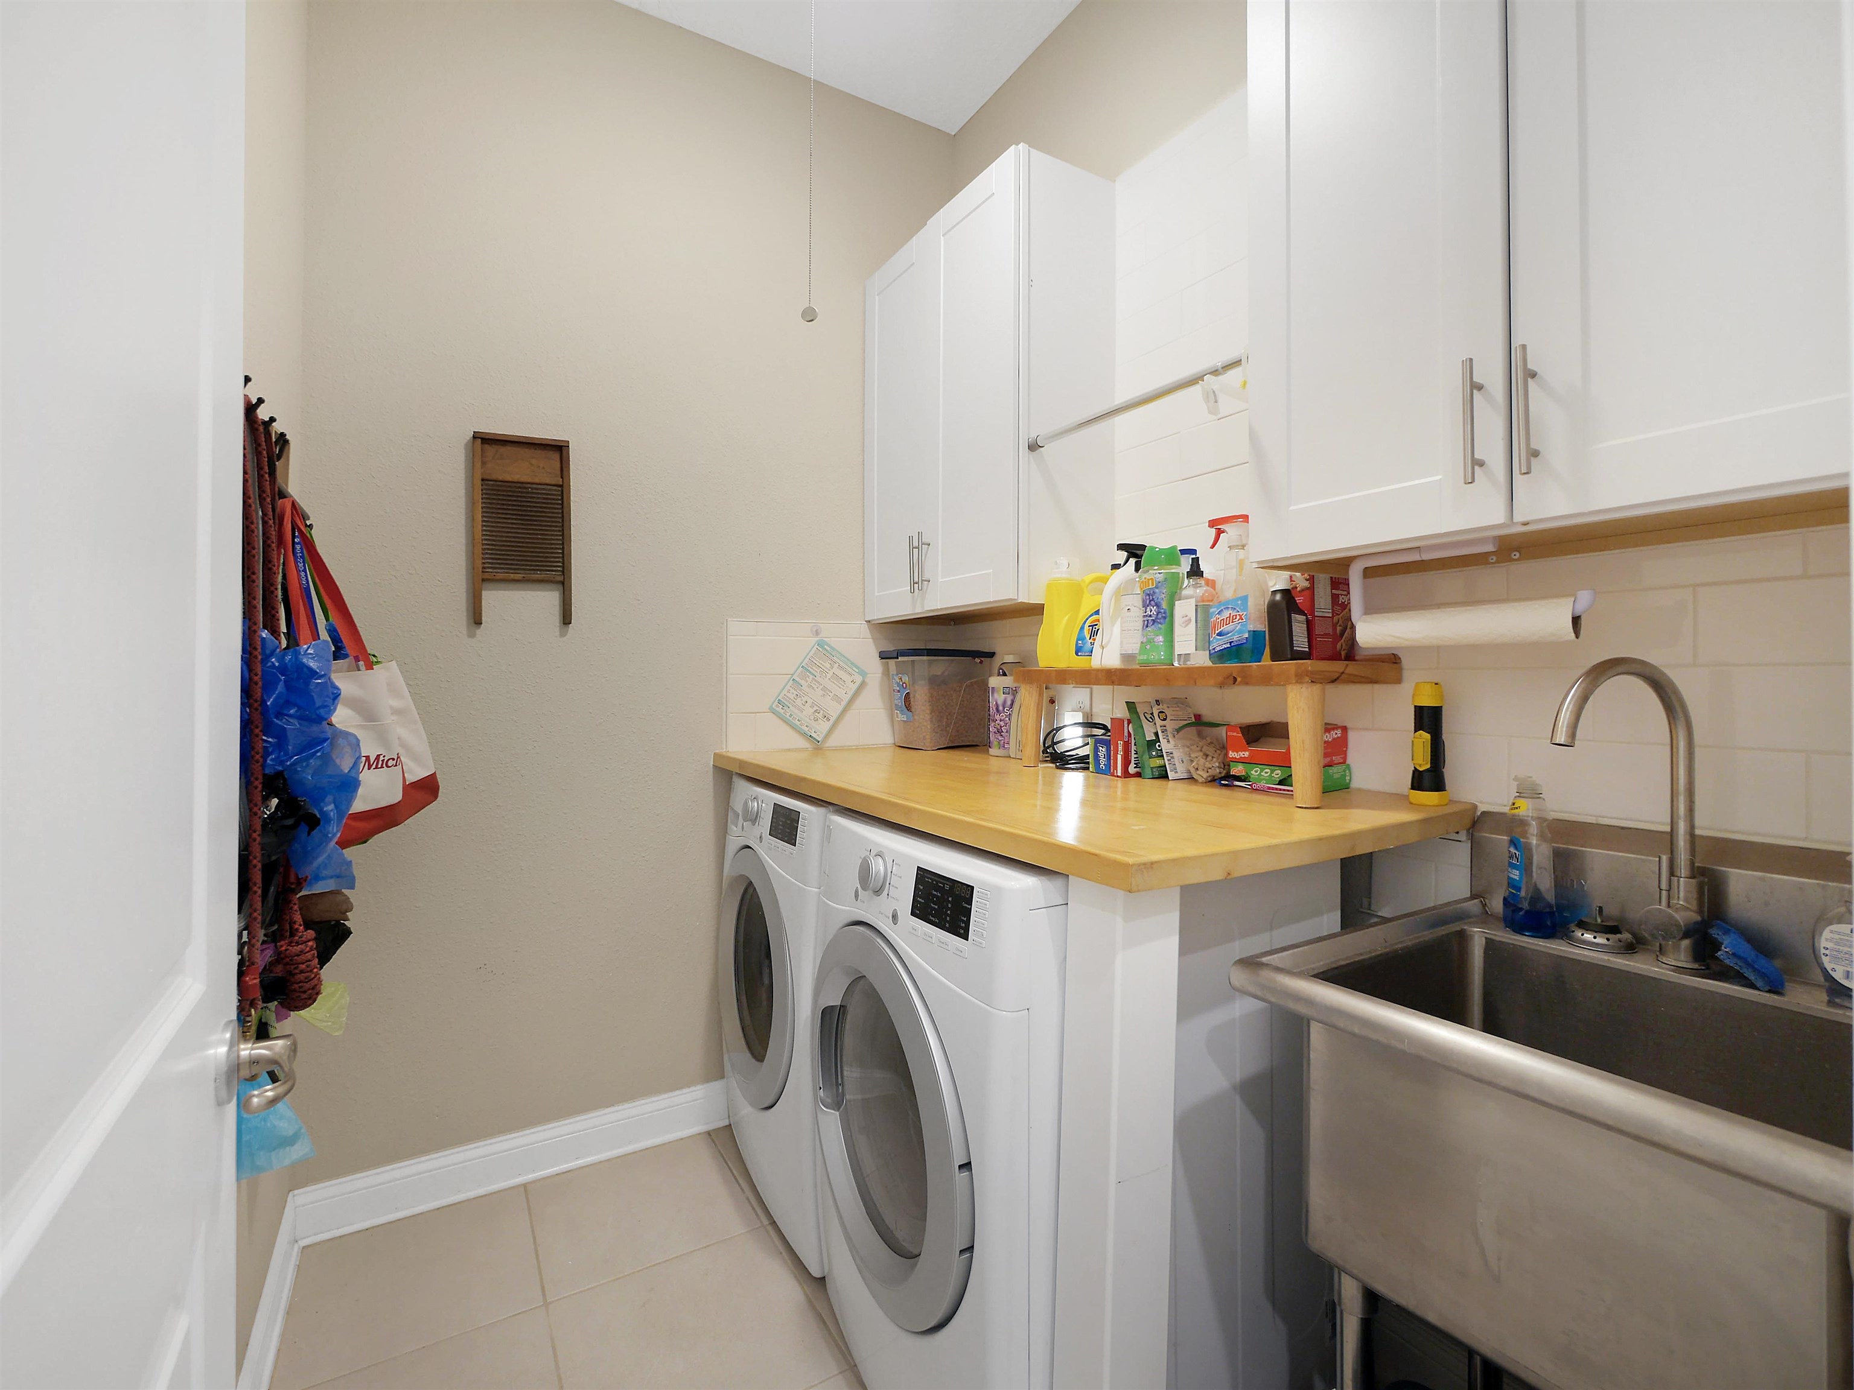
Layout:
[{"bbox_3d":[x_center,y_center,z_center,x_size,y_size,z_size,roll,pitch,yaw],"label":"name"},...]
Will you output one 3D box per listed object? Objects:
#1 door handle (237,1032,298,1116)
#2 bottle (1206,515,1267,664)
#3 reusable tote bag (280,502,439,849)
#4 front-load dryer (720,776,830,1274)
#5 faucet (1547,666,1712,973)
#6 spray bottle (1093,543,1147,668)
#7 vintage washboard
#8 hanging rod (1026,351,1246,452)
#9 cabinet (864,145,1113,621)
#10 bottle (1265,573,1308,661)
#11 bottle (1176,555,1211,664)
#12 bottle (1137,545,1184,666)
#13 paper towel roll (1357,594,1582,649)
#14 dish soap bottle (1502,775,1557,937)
[{"bbox_3d":[-0.568,0.320,0.643,0.058,0.058,0.088,0,1,-33],"label":"door handle"},{"bbox_3d":[0.587,-0.199,1.421,0.070,0.282,0.115,0,1,-33],"label":"bottle"},{"bbox_3d":[-1.175,-0.048,1.550,0.180,0.700,0.360,0,0,0],"label":"reusable tote bag"},{"bbox_3d":[-0.142,0.777,2.118,0.750,1.015,0.680,0,1,-33],"label":"front-load dryer"},{"bbox_3d":[0.887,0.147,0.943,0.241,0.391,0.055,0,0,-16],"label":"faucet"},{"bbox_3d":[0.434,-0.199,1.663,0.120,0.275,0.070,1,1,37],"label":"spray bottle"},{"bbox_3d":[-1.057,-0.431,1.960,0.220,0.484,0.032,0,1,-29],"label":"vintage washboard"},{"bbox_3d":[0.415,-0.589,1.526,0.030,0.030,0.609,0,1,-33],"label":"hanging rod"},{"bbox_3d":[0.153,-0.758,2.153,0.330,1.066,0.760,0,0,-33],"label":"cabinet"},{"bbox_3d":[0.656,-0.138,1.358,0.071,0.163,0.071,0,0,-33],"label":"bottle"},{"bbox_3d":[0.527,-0.168,1.484,0.070,0.221,0.070,0,0,-33],"label":"bottle"},{"bbox_3d":[0.483,-0.185,1.562,0.066,0.251,0.103,0,0,-33],"label":"bottle"},{"bbox_3d":[0.782,-0.100,1.105,0.057,0.057,0.280,0,0,-33],"label":"paper towel roll"},{"bbox_3d":[0.909,0.245,1.131,0.055,0.240,0.083,0,1,13],"label":"dish soap bottle"}]

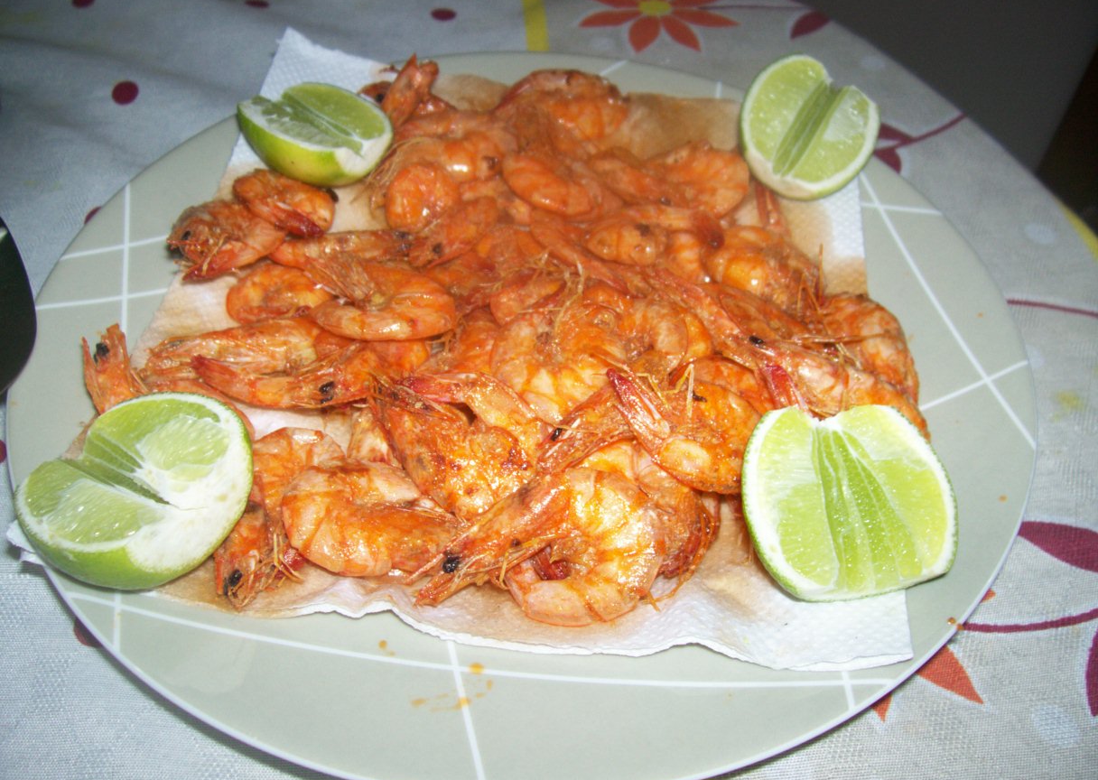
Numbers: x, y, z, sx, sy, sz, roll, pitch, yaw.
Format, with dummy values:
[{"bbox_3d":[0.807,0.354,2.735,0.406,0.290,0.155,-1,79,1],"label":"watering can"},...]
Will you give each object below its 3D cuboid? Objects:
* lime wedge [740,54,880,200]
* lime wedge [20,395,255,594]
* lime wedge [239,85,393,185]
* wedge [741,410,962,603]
[{"bbox_3d":[0.081,-0.082,0.354,0.045,0.022,0.046,33,71,0],"label":"lime wedge"},{"bbox_3d":[-0.090,0.028,0.249,0.047,0.026,0.051,17,46,30],"label":"lime wedge"},{"bbox_3d":[-0.074,-0.079,0.349,0.047,0.021,0.046,35,41,26],"label":"lime wedge"},{"bbox_3d":[0.067,0.028,0.253,0.049,0.024,0.045,-7,71,-9],"label":"wedge"}]

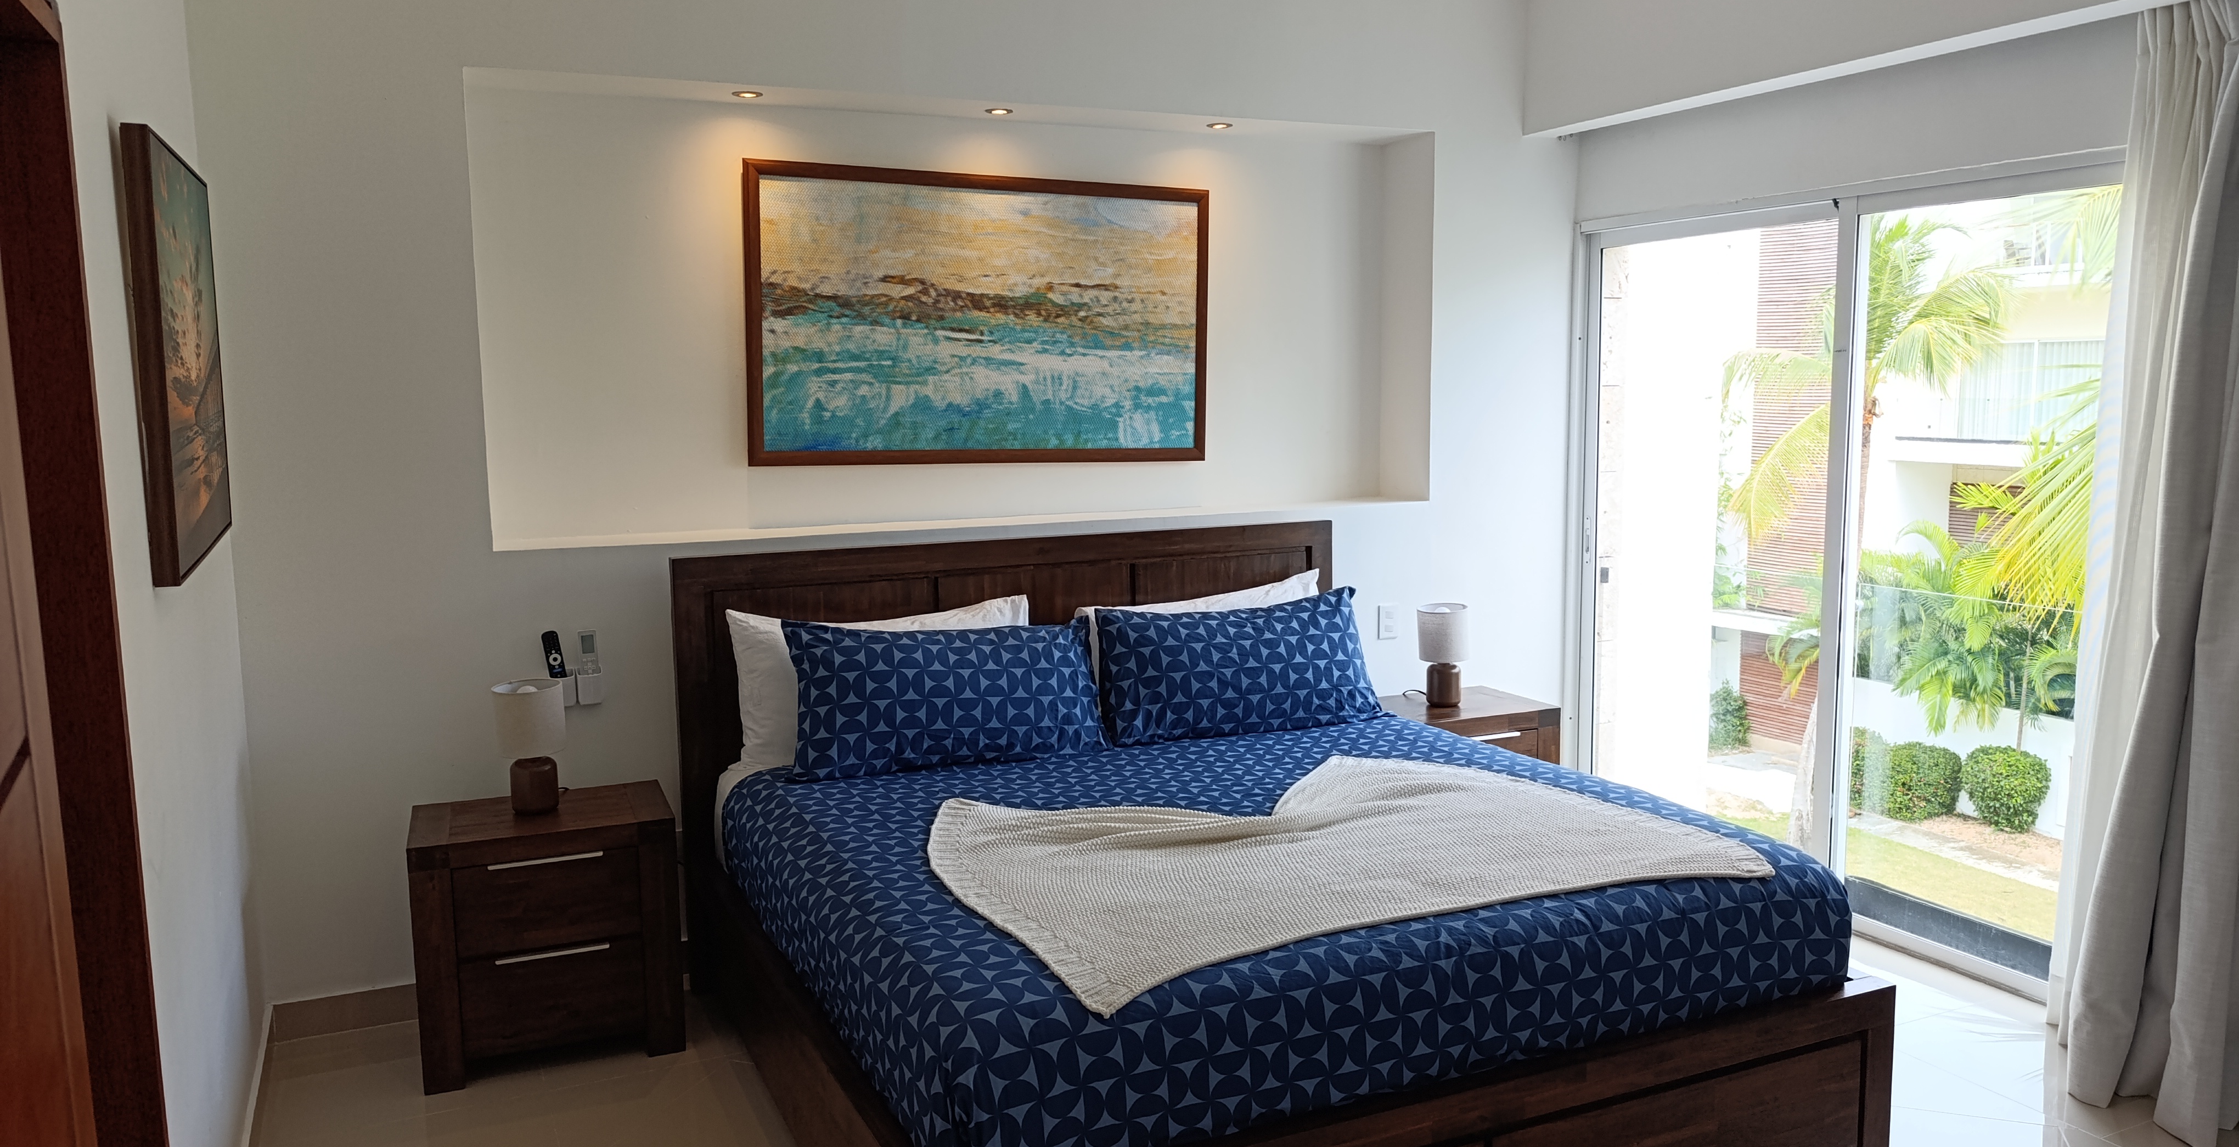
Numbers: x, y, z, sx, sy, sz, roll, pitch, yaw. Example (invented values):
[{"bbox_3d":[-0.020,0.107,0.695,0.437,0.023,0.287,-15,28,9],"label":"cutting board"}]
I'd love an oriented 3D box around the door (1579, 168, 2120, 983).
[{"bbox_3d":[2.159,-0.043,4.537,0.101,2.214,2.150,-4,8,-24],"label":"door"}]

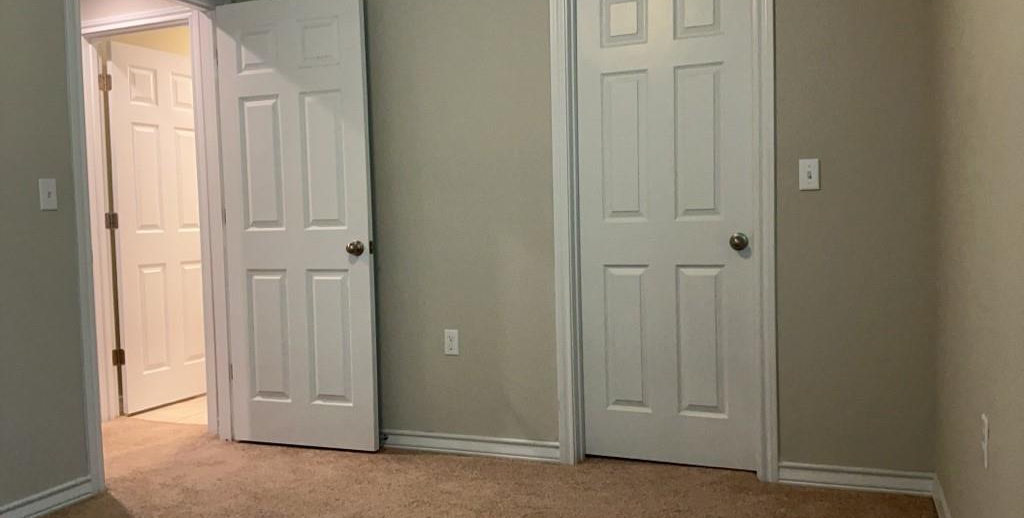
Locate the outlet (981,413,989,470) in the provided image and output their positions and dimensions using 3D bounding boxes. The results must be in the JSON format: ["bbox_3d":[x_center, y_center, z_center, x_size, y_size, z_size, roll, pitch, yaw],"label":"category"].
[{"bbox_3d":[1.076,0.414,1.815,0.014,0.114,0.070,0,3,22],"label":"outlet"}]

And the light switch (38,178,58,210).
[{"bbox_3d":[-1.705,-0.236,2.941,0.016,0.114,0.070,0,3,22],"label":"light switch"}]

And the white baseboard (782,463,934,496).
[{"bbox_3d":[1.241,0.793,2.889,0.525,0.085,0.016,0,3,22],"label":"white baseboard"}]

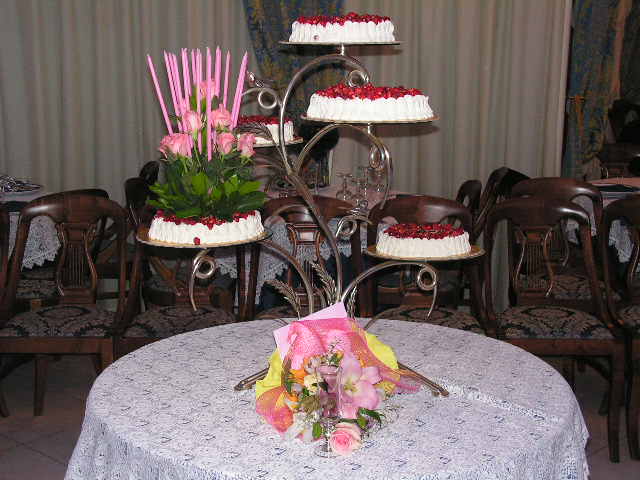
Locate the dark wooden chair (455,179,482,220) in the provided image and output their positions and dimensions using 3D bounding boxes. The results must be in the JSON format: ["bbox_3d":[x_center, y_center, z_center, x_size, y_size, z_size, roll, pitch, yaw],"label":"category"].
[{"bbox_3d":[0.460,0.171,4.453,0.520,0.915,0.475,1,12,6],"label":"dark wooden chair"}]

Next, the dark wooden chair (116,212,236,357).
[{"bbox_3d":[-0.512,0.320,3.753,0.475,0.915,0.520,0,12,0],"label":"dark wooden chair"}]

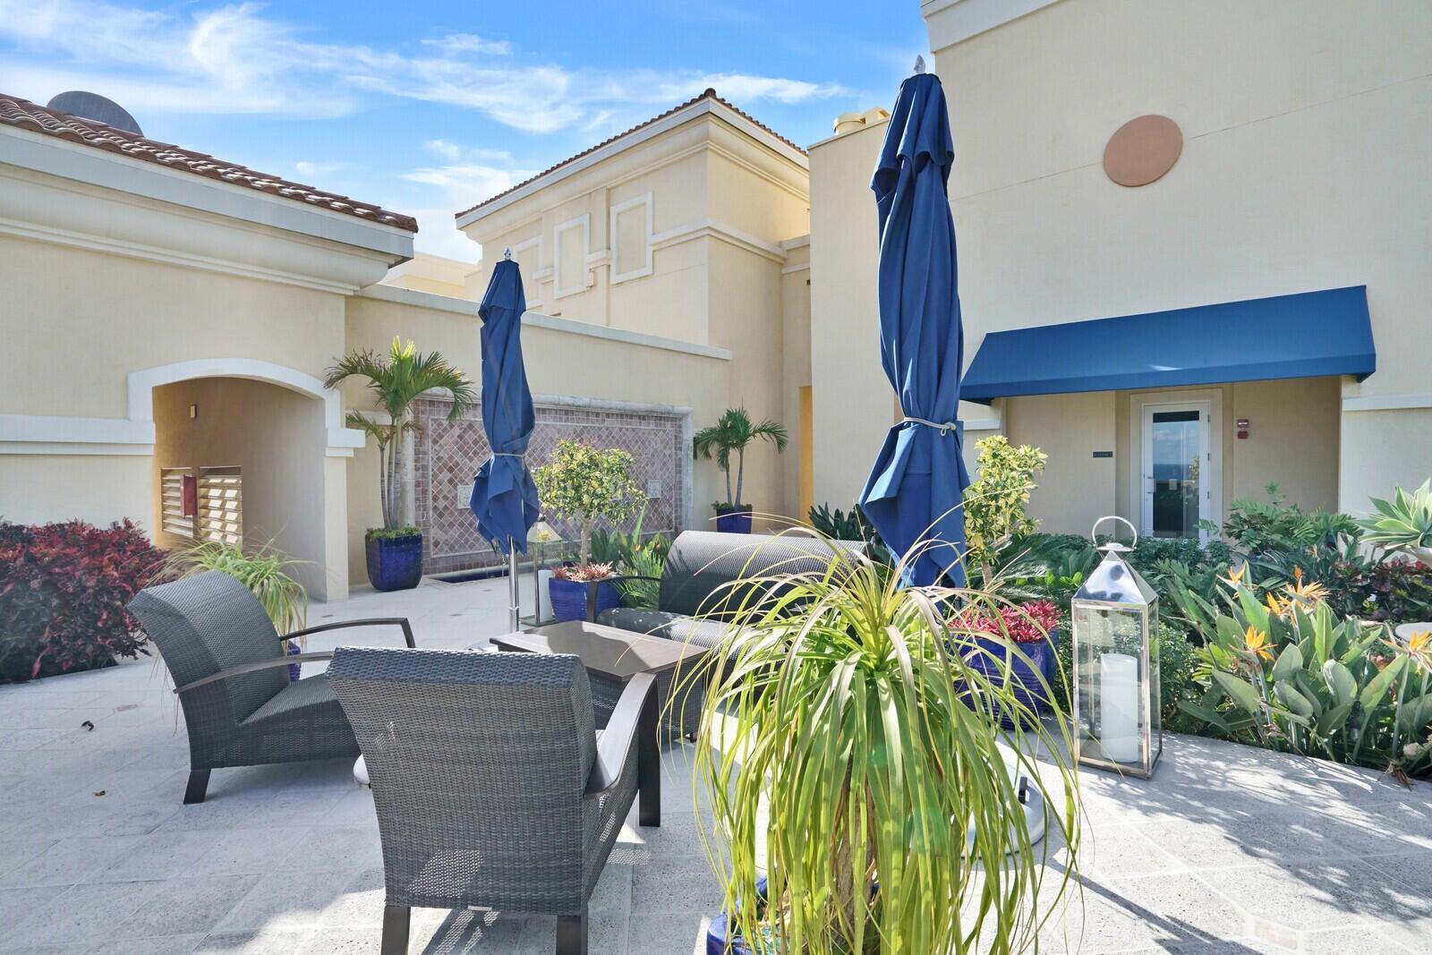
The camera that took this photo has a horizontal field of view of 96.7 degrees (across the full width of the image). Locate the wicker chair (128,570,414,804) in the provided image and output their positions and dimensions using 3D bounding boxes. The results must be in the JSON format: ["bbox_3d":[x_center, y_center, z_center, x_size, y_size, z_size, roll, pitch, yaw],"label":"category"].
[{"bbox_3d":[-2.043,0.927,3.014,0.970,0.890,0.760,0,1,-11],"label":"wicker chair"}]

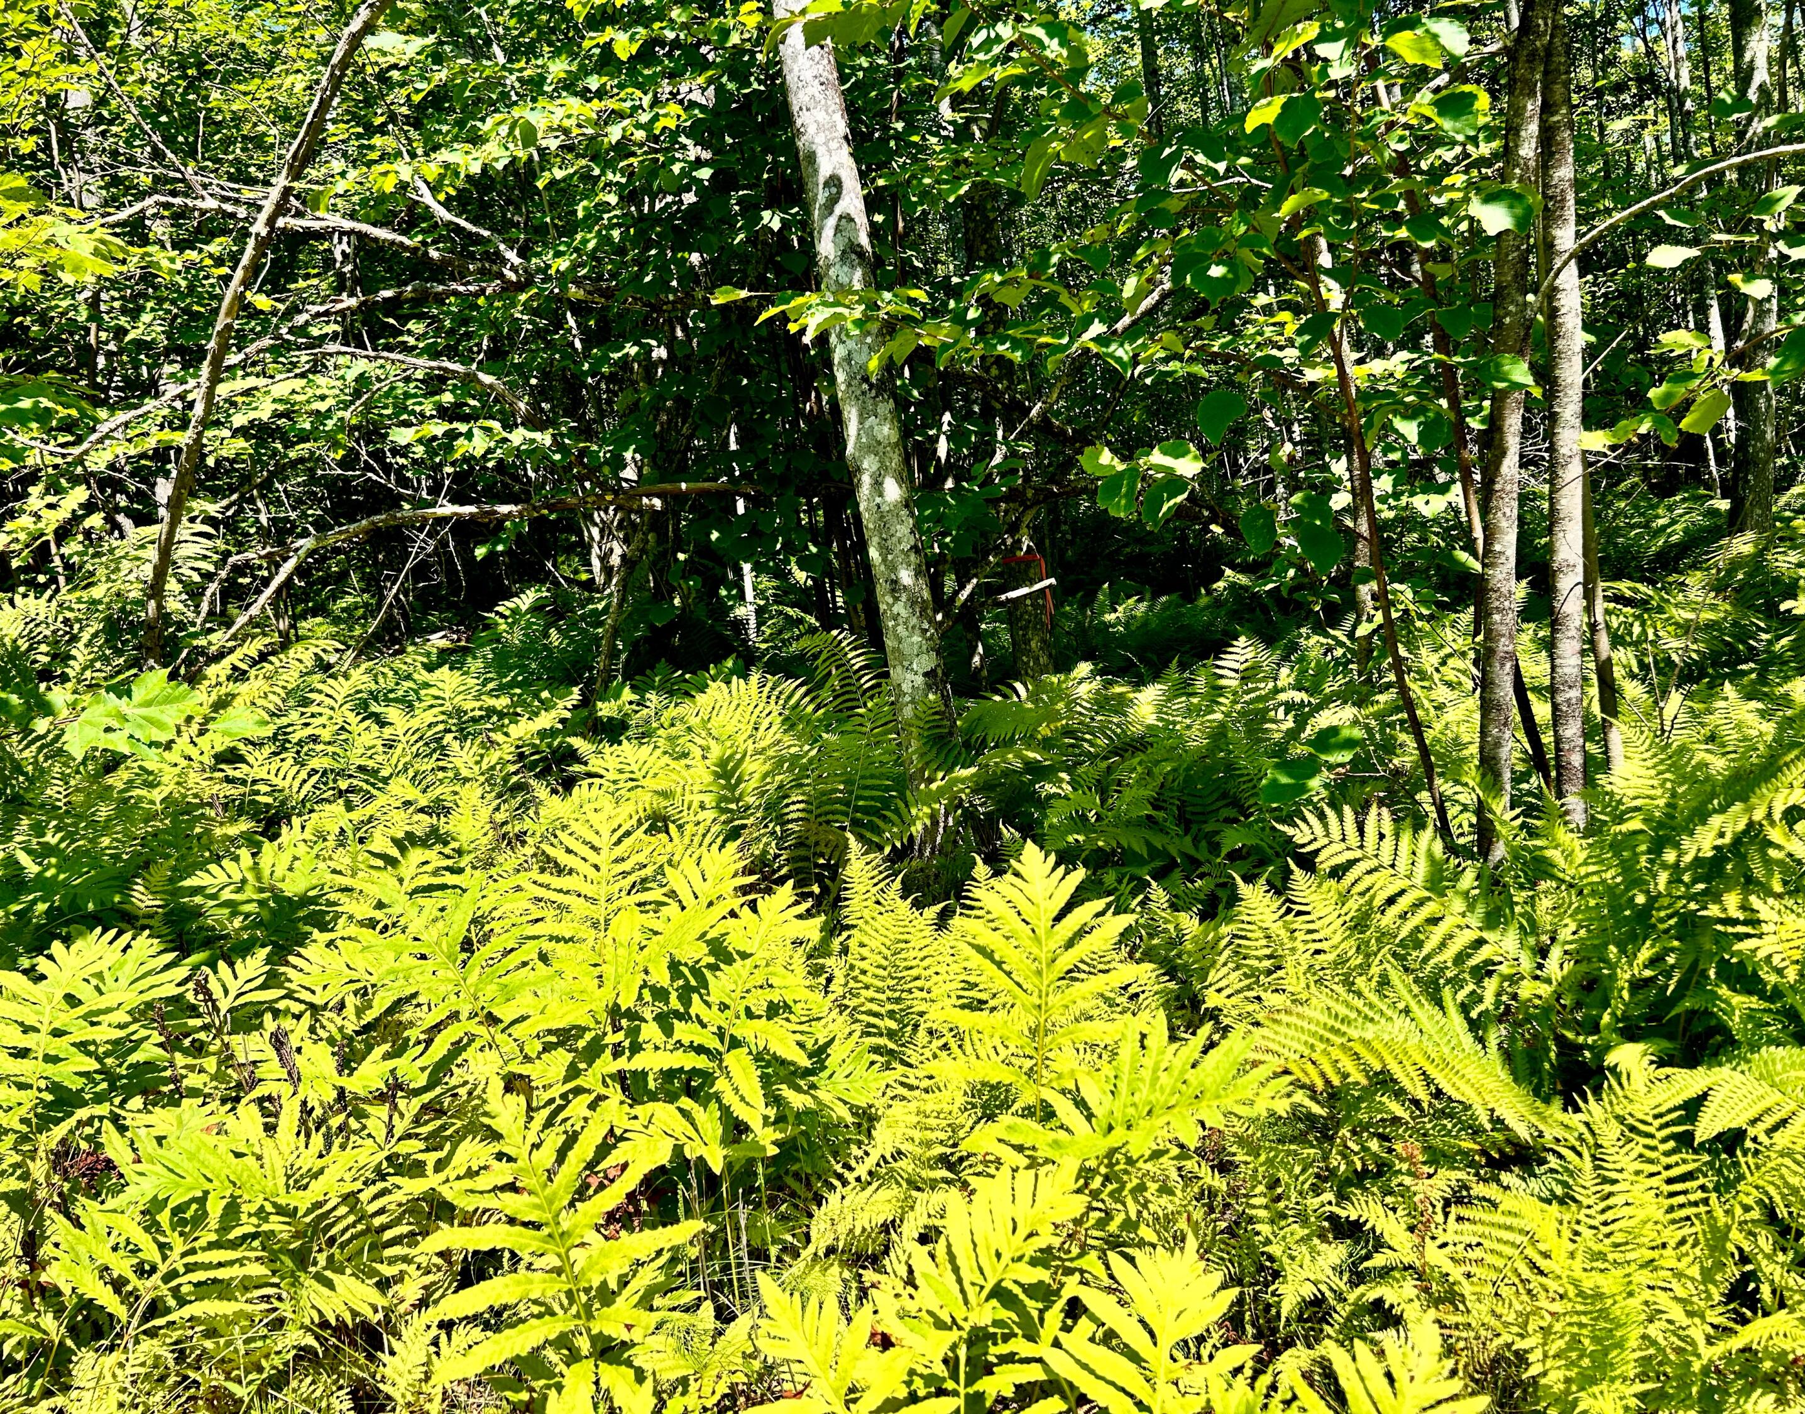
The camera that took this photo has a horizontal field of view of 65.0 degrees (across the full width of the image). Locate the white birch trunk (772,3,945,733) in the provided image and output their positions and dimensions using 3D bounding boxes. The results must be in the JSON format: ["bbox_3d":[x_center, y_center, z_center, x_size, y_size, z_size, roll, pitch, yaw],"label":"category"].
[{"bbox_3d":[-0.151,-1.259,5.500,0.215,2.880,0.215,-10,6,0],"label":"white birch trunk"}]

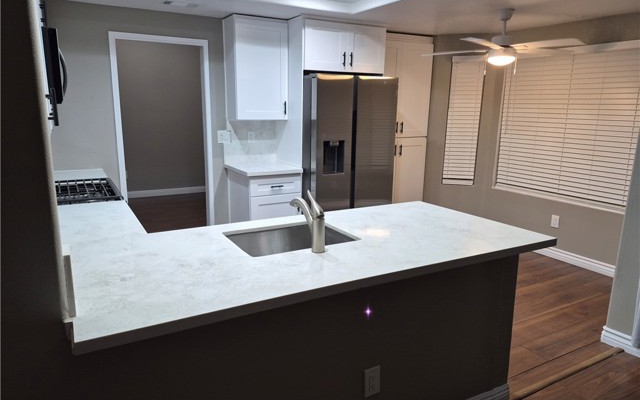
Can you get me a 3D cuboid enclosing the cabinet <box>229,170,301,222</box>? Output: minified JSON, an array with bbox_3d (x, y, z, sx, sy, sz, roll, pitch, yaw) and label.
[{"bbox_3d":[-0.565,0.149,4.344,0.519,0.882,0.631,-6,14,-28],"label":"cabinet"}]

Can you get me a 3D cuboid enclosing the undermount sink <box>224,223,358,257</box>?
[{"bbox_3d":[-0.127,0.300,2.008,0.549,0.218,0.372,-6,14,-28],"label":"undermount sink"}]

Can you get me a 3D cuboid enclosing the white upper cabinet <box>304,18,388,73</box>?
[{"bbox_3d":[0.103,-1.508,4.332,0.903,0.451,0.643,-6,14,-28],"label":"white upper cabinet"}]

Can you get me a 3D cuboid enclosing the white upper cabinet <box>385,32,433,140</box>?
[{"bbox_3d":[0.827,-1.321,4.995,0.867,1.142,0.401,-6,14,-28],"label":"white upper cabinet"}]

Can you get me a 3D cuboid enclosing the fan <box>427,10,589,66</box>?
[{"bbox_3d":[1.565,-1.381,3.632,1.298,0.454,1.298,-6,14,-28],"label":"fan"}]

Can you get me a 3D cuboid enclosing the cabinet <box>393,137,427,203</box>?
[{"bbox_3d":[0.812,-0.179,5.241,0.867,1.183,0.401,-6,14,-28],"label":"cabinet"}]

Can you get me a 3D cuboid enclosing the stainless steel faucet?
[{"bbox_3d":[-0.063,0.073,1.866,0.057,0.251,0.283,-6,14,-28],"label":"stainless steel faucet"}]

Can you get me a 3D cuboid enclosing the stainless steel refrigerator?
[{"bbox_3d":[0.149,-0.340,4.484,0.911,1.779,0.838,-6,14,-28],"label":"stainless steel refrigerator"}]

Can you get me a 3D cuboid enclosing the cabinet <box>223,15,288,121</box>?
[{"bbox_3d":[-0.615,-1.268,4.176,0.510,0.940,0.330,-6,14,-28],"label":"cabinet"}]

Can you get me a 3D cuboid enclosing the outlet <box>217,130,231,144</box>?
[{"bbox_3d":[-0.970,-0.632,4.304,0.120,0.120,0.010,-6,14,-28],"label":"outlet"}]

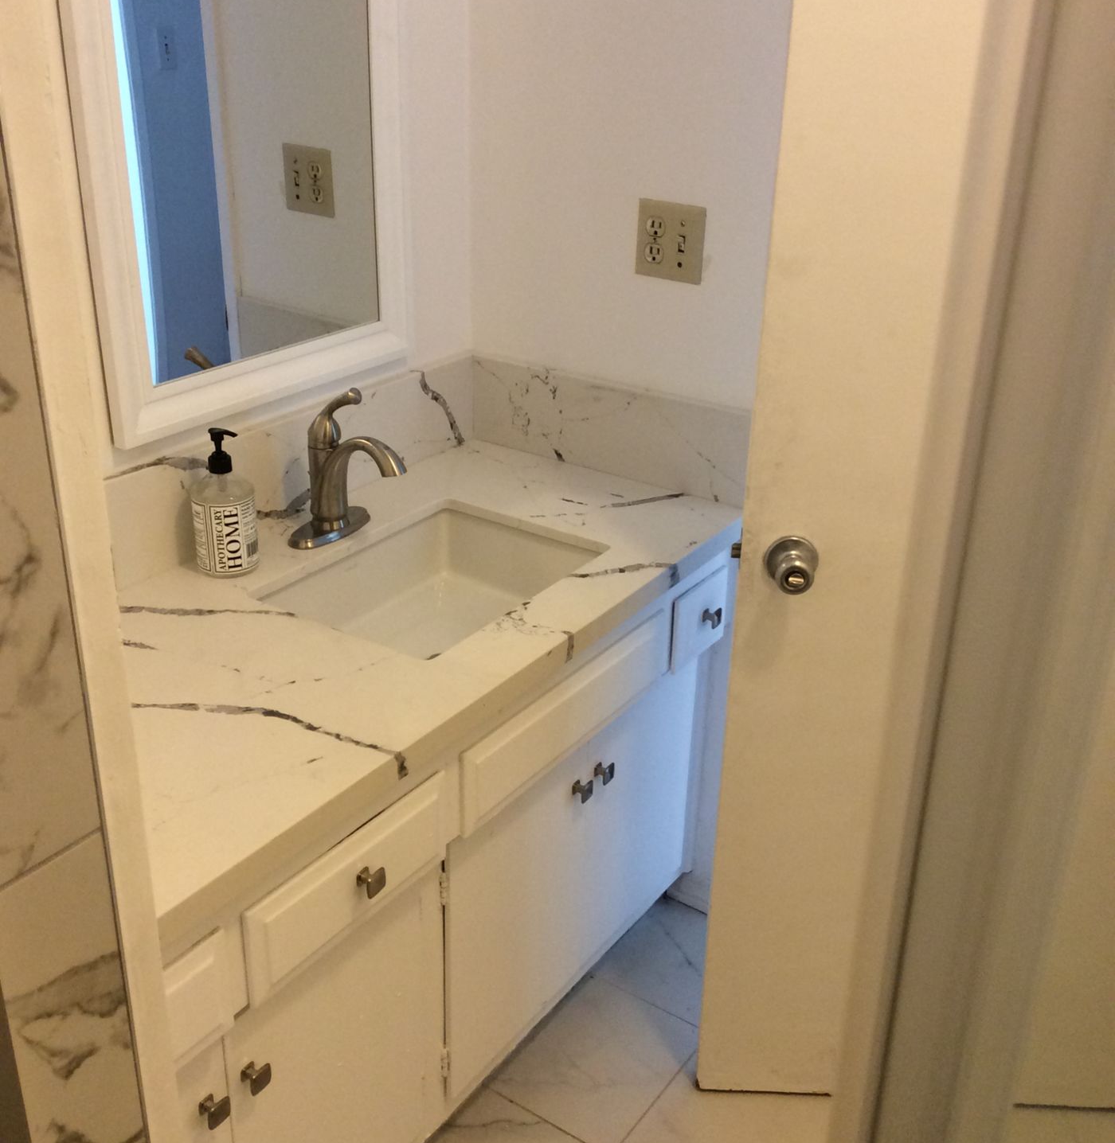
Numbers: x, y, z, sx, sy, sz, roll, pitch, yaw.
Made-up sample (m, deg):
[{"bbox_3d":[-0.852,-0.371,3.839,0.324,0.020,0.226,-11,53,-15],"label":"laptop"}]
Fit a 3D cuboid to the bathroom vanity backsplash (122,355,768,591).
[{"bbox_3d":[-0.192,-0.076,1.894,0.565,0.151,1.000,17,28,29],"label":"bathroom vanity backsplash"}]

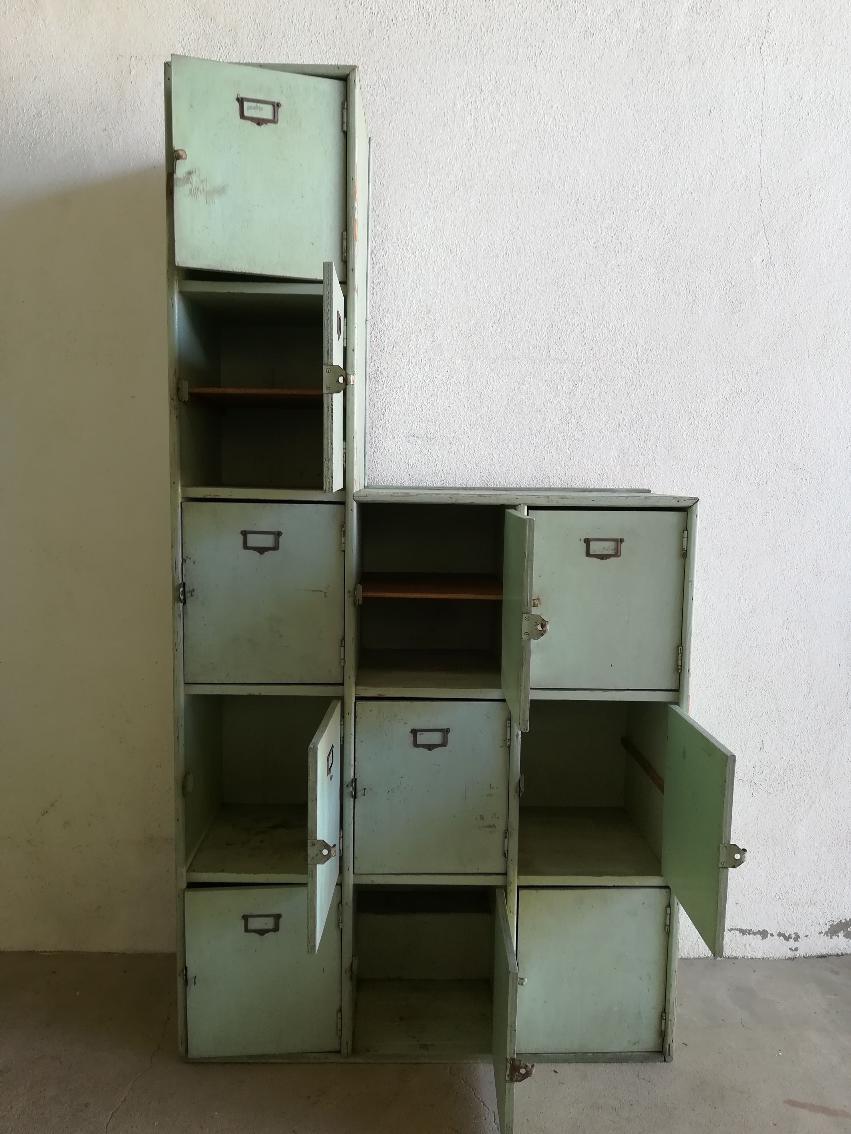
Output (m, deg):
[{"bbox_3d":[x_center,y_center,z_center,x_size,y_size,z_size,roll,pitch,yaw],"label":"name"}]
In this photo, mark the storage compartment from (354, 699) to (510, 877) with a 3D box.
[{"bbox_3d":[0.008,0.427,1.911,0.314,0.370,0.374,1,6,-2],"label":"storage compartment"}]

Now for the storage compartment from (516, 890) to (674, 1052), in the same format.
[{"bbox_3d":[0.376,0.905,2.158,0.344,0.407,0.412,1,6,-1],"label":"storage compartment"}]

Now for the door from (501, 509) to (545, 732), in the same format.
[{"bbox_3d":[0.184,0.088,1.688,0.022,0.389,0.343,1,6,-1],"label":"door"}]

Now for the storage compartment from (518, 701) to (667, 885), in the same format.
[{"bbox_3d":[0.383,0.476,2.112,0.344,0.408,0.412,1,6,-1],"label":"storage compartment"}]

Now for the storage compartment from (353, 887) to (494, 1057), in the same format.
[{"bbox_3d":[0.003,0.899,2.151,0.348,0.407,0.412,1,6,-1],"label":"storage compartment"}]

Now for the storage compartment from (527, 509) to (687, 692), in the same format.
[{"bbox_3d":[0.390,0.051,2.067,0.344,0.403,0.412,1,6,-1],"label":"storage compartment"}]

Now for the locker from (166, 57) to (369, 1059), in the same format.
[{"bbox_3d":[-0.353,0.037,2.055,0.396,2.176,0.436,1,6,-1],"label":"locker"}]

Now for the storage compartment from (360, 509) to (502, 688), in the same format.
[{"bbox_3d":[0.017,0.046,2.060,0.348,0.403,0.412,1,6,-1],"label":"storage compartment"}]

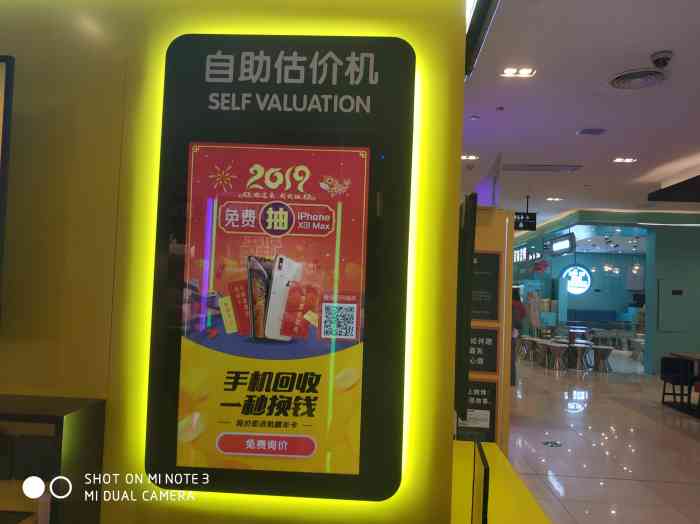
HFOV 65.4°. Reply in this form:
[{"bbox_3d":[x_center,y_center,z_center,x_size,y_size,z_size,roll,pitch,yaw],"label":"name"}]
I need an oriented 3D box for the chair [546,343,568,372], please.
[{"bbox_3d":[4.449,2.014,11.687,0.400,0.530,0.400,2,-3,4],"label":"chair"}]

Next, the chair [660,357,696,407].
[{"bbox_3d":[5.021,1.787,8.323,0.460,0.720,0.460,2,-3,-11],"label":"chair"}]

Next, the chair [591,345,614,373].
[{"bbox_3d":[5.416,2.046,11.650,0.420,0.530,0.420,2,-3,4],"label":"chair"}]

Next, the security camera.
[{"bbox_3d":[2.301,-1.473,4.032,0.145,0.100,0.145,2,-3,4],"label":"security camera"}]

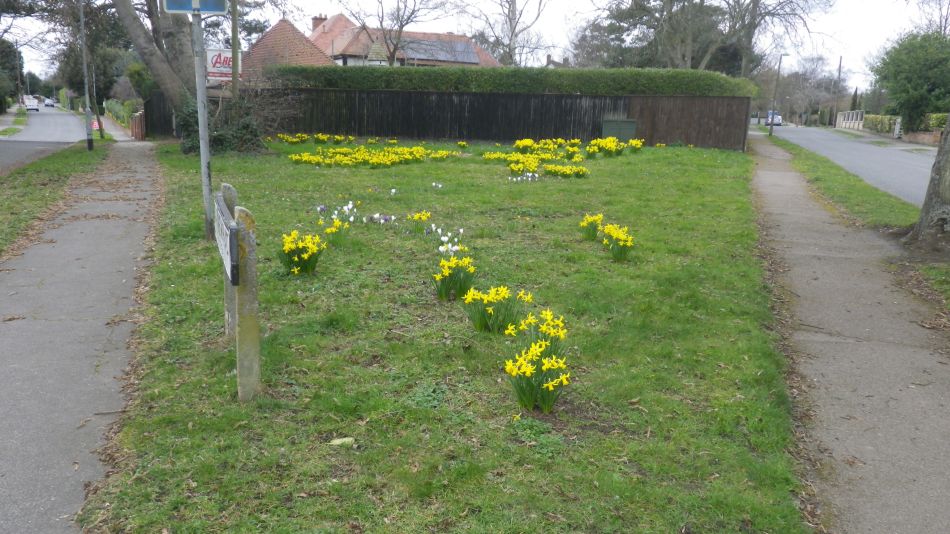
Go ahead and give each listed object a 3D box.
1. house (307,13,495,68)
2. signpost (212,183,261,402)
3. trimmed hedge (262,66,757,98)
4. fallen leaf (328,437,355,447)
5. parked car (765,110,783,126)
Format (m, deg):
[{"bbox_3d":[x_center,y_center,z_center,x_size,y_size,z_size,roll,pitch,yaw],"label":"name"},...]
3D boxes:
[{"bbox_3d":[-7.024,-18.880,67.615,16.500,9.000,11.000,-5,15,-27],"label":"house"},{"bbox_3d":[-1.362,0.074,3.995,0.160,1.000,1.220,-4,14,-22],"label":"signpost"},{"bbox_3d":[0.708,-6.682,29.117,20.360,2.950,1.300,5,13,13],"label":"trimmed hedge"},{"bbox_3d":[-0.597,0.784,3.152,0.120,0.025,0.065,-2,13,-14],"label":"fallen leaf"},{"bbox_3d":[31.323,-15.583,74.000,1.780,1.580,4.200,5,14,17],"label":"parked car"}]

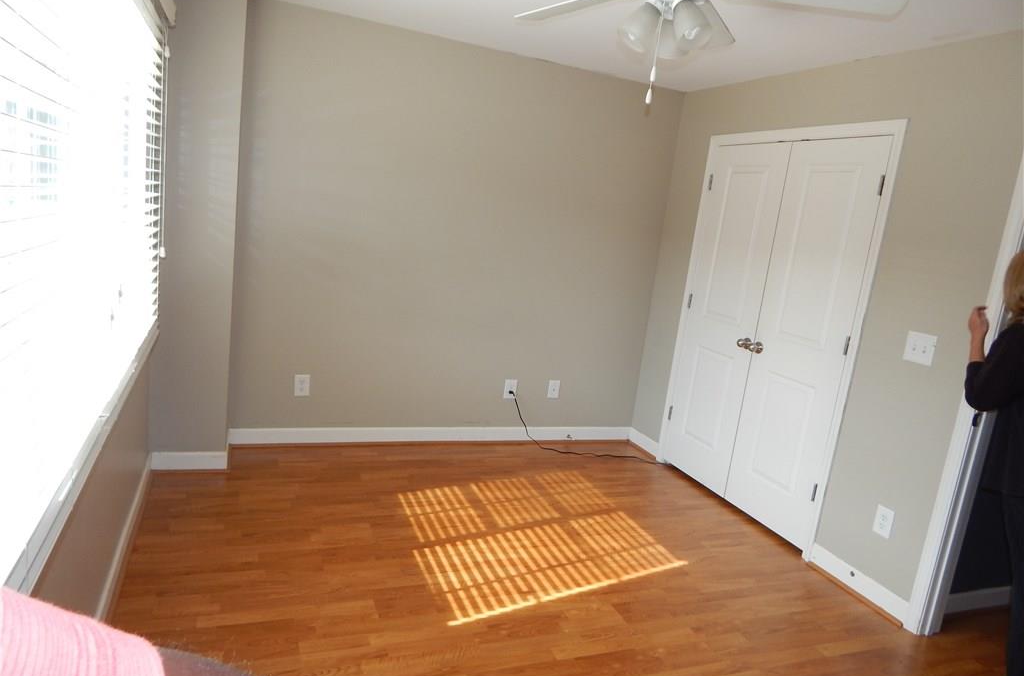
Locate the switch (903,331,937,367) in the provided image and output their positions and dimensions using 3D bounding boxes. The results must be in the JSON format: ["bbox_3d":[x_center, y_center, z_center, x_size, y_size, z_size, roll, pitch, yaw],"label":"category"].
[{"bbox_3d":[1.725,0.043,2.753,0.012,0.126,0.126,3,12,-22],"label":"switch"}]

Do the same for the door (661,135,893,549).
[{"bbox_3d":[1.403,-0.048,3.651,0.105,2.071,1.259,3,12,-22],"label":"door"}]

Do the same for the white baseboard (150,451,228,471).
[{"bbox_3d":[-1.657,0.640,3.351,0.350,0.102,0.018,3,12,-22],"label":"white baseboard"}]

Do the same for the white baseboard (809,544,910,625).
[{"bbox_3d":[1.577,1.113,2.989,0.018,0.102,0.505,3,12,-22],"label":"white baseboard"}]

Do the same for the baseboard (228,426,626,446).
[{"bbox_3d":[-0.373,0.632,4.214,2.678,0.102,0.018,3,12,-22],"label":"baseboard"}]

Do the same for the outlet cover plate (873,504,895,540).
[{"bbox_3d":[1.641,0.808,2.874,0.012,0.126,0.077,3,12,-22],"label":"outlet cover plate"}]

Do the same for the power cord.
[{"bbox_3d":[0.495,0.586,4.303,0.994,0.374,0.451,3,12,-22],"label":"power cord"}]

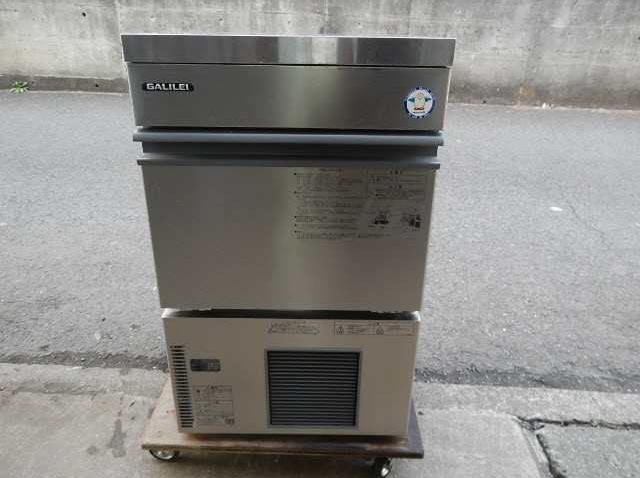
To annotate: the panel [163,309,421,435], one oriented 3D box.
[{"bbox_3d":[-0.056,0.281,0.972,0.495,0.293,0.050,1,23,0],"label":"panel"}]

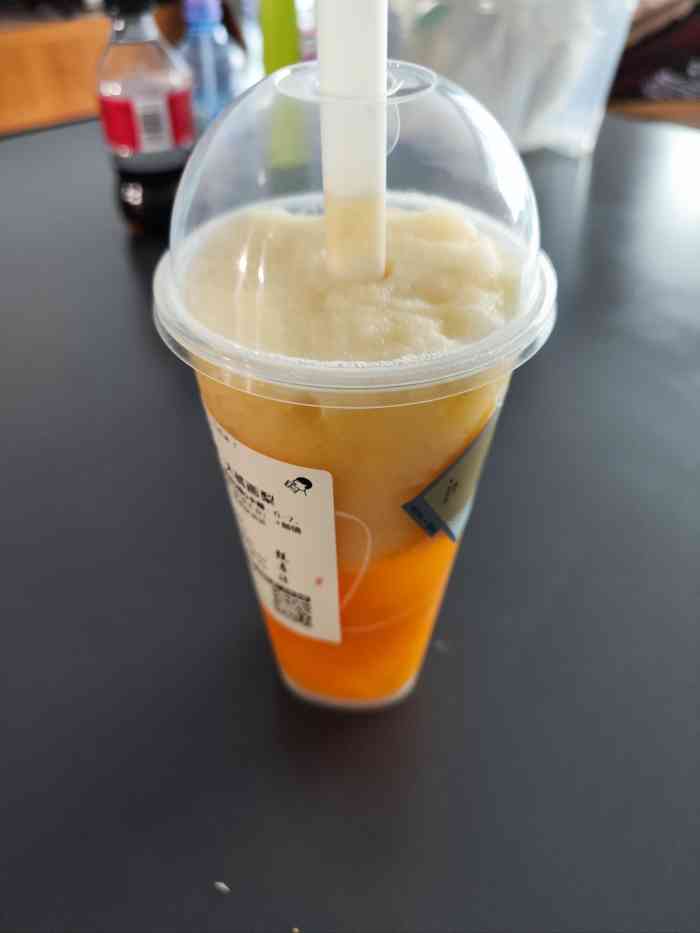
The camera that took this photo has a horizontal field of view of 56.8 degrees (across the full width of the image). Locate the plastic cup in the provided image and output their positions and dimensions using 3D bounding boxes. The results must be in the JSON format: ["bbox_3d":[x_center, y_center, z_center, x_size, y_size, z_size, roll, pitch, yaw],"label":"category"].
[{"bbox_3d":[0.001,-0.004,0.196,0.095,0.199,0.095,0,44,0],"label":"plastic cup"}]

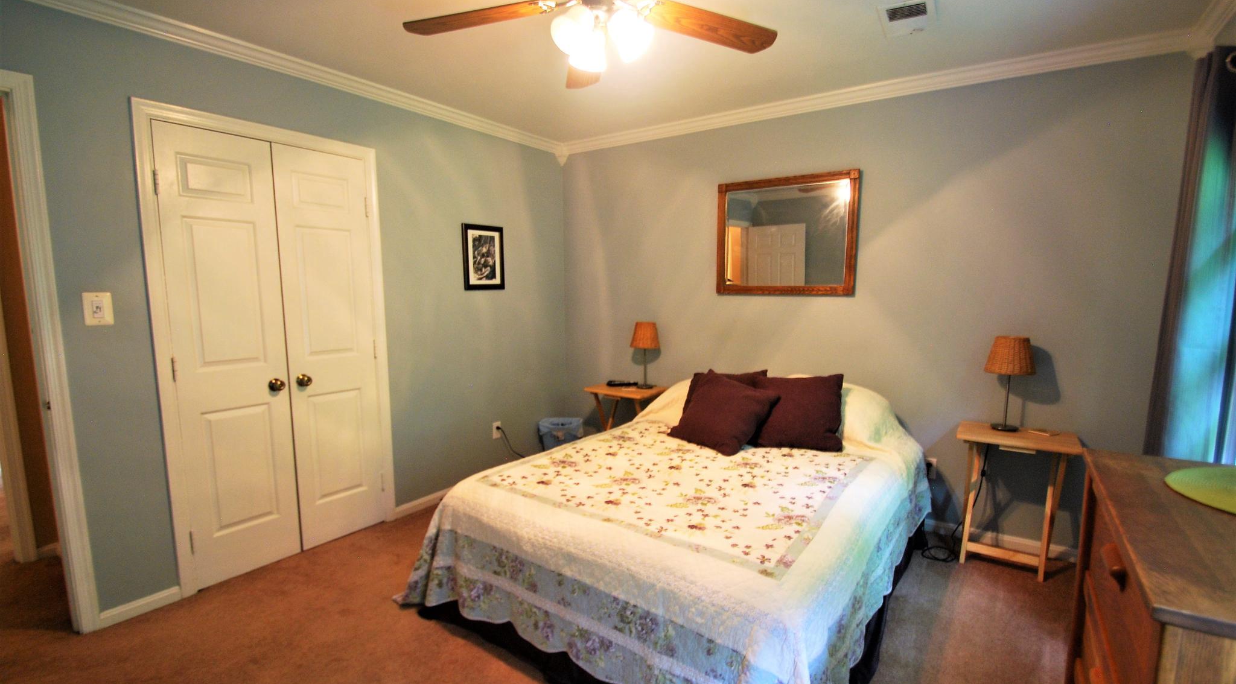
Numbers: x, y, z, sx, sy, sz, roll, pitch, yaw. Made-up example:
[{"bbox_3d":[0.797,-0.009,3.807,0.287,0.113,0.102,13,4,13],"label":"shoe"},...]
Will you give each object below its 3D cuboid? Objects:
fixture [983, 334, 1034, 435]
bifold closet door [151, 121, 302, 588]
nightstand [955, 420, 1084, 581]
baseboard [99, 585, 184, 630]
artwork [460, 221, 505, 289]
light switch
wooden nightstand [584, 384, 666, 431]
[{"bbox_3d":[1.924,0.212,2.540,0.210,0.455,0.210,5,8,35],"label":"fixture"},{"bbox_3d":[-1.751,0.090,2.345,0.035,2.020,0.435,5,8,35],"label":"bifold closet door"},{"bbox_3d":[1.926,0.755,2.542,0.475,0.645,0.365,5,8,35],"label":"nightstand"},{"bbox_3d":[-1.963,1.098,2.123,0.015,0.062,0.270,5,8,35],"label":"baseboard"},{"bbox_3d":[-0.885,-0.564,3.456,0.025,0.428,0.346,5,8,35],"label":"artwork"},{"bbox_3d":[-1.975,-0.124,1.962,0.012,0.125,0.080,5,8,35],"label":"light switch"},{"bbox_3d":[0.063,0.641,3.606,0.480,0.655,0.370,5,8,35],"label":"wooden nightstand"}]

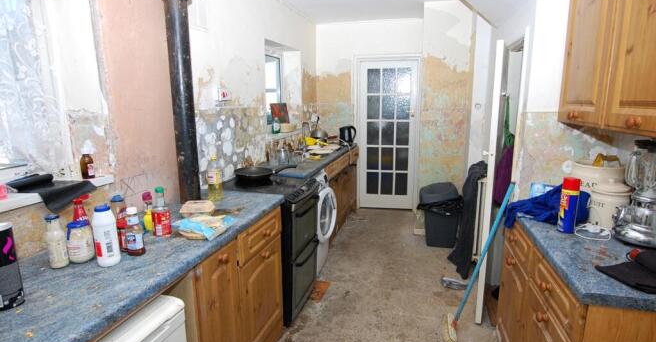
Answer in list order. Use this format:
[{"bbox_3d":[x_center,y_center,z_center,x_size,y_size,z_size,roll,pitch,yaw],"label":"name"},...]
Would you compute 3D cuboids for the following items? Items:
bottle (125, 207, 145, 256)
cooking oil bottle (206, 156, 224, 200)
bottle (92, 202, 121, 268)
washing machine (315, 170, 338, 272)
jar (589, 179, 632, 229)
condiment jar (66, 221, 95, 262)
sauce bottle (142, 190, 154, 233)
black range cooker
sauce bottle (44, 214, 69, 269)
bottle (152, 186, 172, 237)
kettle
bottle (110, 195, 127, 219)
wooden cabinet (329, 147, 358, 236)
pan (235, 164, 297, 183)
[{"bbox_3d":[-0.721,0.225,1.290,0.061,0.174,0.061,-2,11,-10],"label":"bottle"},{"bbox_3d":[-0.673,0.040,2.055,0.084,0.273,0.084,-2,11,-8],"label":"cooking oil bottle"},{"bbox_3d":[-0.771,0.223,1.205,0.074,0.211,0.074,-7,13,-33],"label":"bottle"},{"bbox_3d":[-0.285,0.467,3.111,0.665,0.850,0.600,3,11,14],"label":"washing machine"},{"bbox_3d":[1.271,0.148,1.557,0.138,0.216,0.138,9,14,39],"label":"jar"},{"bbox_3d":[-0.892,0.254,1.245,0.083,0.135,0.083,-8,13,-36],"label":"condiment jar"},{"bbox_3d":[-0.787,0.179,1.529,0.050,0.175,0.050,-6,12,-28],"label":"sauce bottle"},{"bbox_3d":[-0.447,0.544,2.560,0.640,0.905,0.525,3,11,14],"label":"black range cooker"},{"bbox_3d":[-0.962,0.249,1.224,0.058,0.182,0.058,-9,14,-39],"label":"sauce bottle"},{"bbox_3d":[-0.726,0.176,1.508,0.064,0.214,0.064,-6,12,-28],"label":"bottle"},{"bbox_3d":[0.271,-0.472,4.621,0.218,0.245,0.160,0,11,3],"label":"kettle"},{"bbox_3d":[-0.864,0.201,1.441,0.062,0.193,0.062,-7,13,-32],"label":"bottle"},{"bbox_3d":[-0.079,0.245,4.180,0.595,0.885,1.640,3,11,14],"label":"wooden cabinet"},{"bbox_3d":[-0.471,0.021,2.632,0.457,0.088,0.280,-3,11,-14],"label":"pan"}]

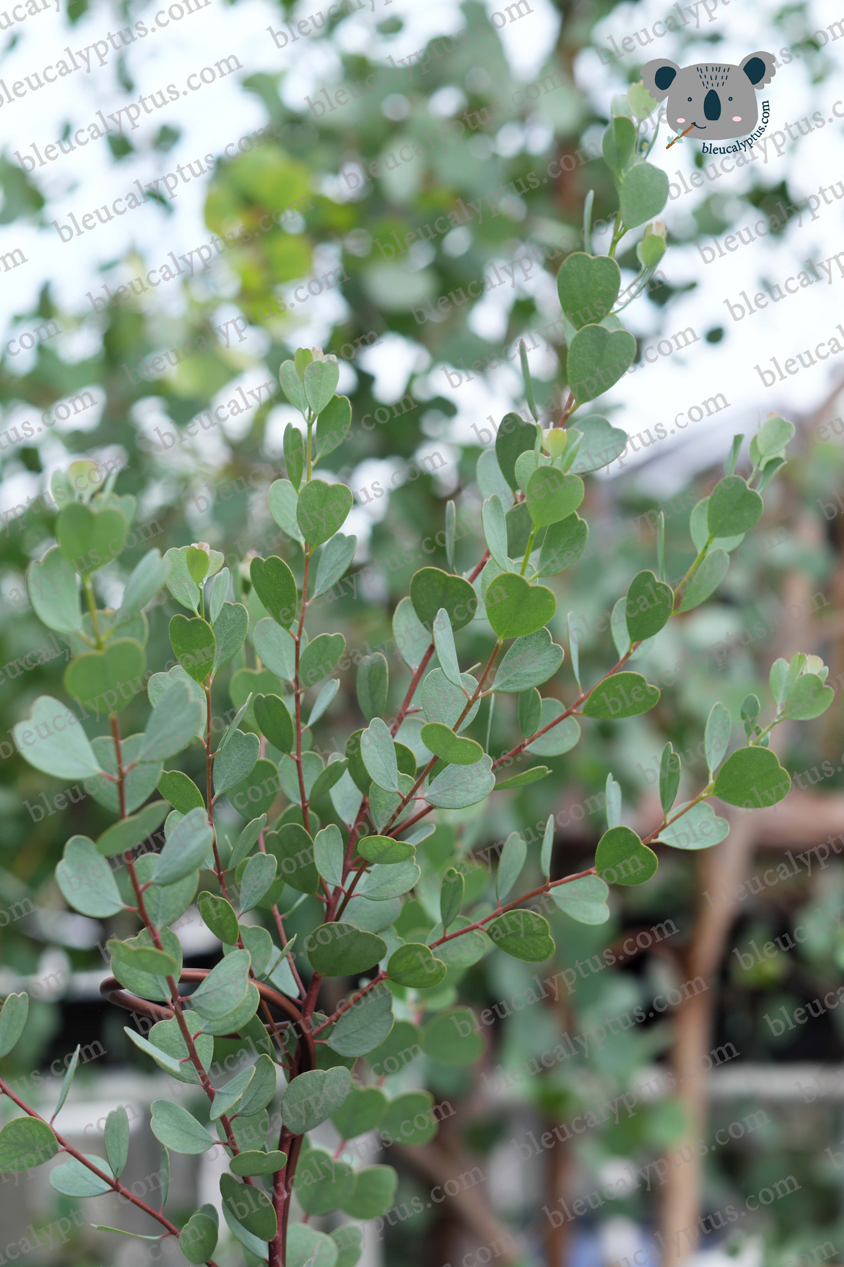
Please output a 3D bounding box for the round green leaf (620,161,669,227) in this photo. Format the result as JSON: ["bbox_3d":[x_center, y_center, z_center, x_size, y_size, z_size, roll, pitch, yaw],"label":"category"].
[{"bbox_3d":[0.077,-0.151,1.020,0.018,0.024,0.004,26,0,-20],"label":"round green leaf"}]

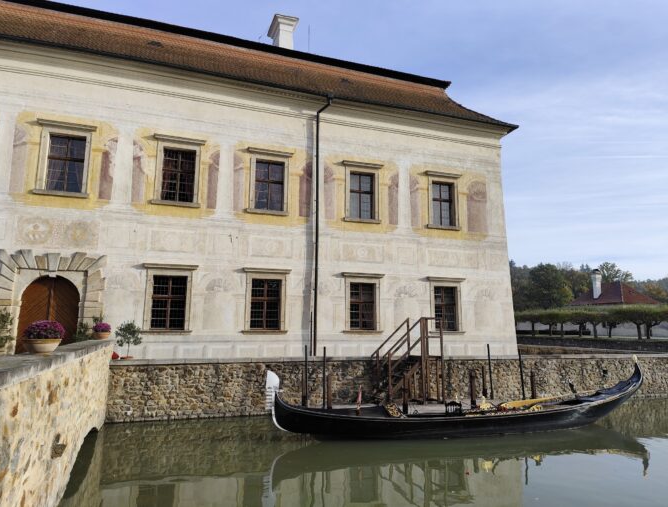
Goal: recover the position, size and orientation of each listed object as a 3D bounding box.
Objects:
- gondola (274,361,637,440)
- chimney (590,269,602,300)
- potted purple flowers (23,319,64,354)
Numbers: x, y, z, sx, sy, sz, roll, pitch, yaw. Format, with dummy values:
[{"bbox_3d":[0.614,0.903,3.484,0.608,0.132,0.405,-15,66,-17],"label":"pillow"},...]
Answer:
[{"bbox_3d":[3.824,3.583,11.375,10.950,1.850,1.450,3,-11,-16],"label":"gondola"},{"bbox_3d":[33.277,3.889,57.000,0.950,3.900,0.950,4,-10,-18],"label":"chimney"},{"bbox_3d":[-3.378,0.967,5.196,0.420,0.385,0.420,4,-10,-18],"label":"potted purple flowers"}]

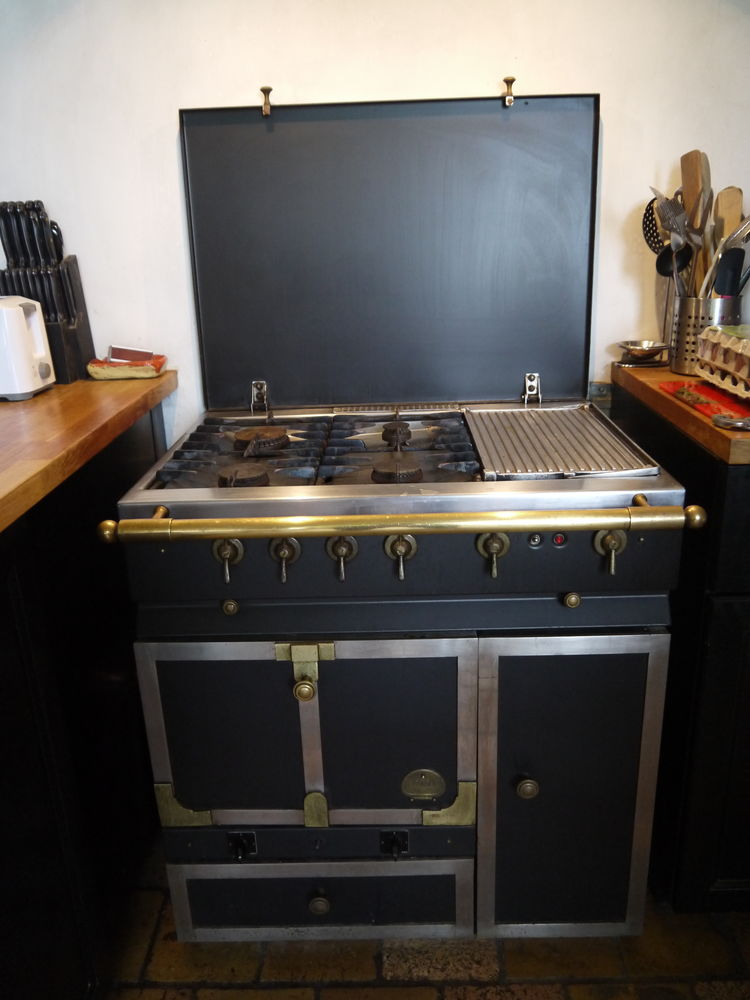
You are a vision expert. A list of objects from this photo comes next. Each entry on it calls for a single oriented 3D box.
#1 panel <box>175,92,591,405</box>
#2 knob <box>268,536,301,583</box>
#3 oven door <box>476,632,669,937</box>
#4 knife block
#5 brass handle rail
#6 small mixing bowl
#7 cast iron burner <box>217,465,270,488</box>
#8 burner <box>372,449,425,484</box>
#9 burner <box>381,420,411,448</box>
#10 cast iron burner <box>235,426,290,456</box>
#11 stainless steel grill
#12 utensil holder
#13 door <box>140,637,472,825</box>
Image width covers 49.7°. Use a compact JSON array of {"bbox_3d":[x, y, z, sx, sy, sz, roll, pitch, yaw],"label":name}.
[{"bbox_3d":[0.037,-0.499,1.695,0.827,0.602,0.042,-1,16,2],"label":"panel"},{"bbox_3d":[-0.134,0.091,1.208,0.046,0.074,0.028,-1,20,2],"label":"knob"},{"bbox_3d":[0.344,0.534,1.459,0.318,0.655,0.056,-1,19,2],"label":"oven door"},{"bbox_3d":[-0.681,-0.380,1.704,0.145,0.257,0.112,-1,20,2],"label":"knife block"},{"bbox_3d":[0.037,0.025,1.240,0.907,0.035,0.104,-1,19,2],"label":"brass handle rail"},{"bbox_3d":[0.612,-0.337,1.847,0.113,0.035,0.113,-1,19,2],"label":"small mixing bowl"},{"bbox_3d":[-0.216,-0.036,1.338,0.085,0.025,0.085,-1,20,2],"label":"cast iron burner"},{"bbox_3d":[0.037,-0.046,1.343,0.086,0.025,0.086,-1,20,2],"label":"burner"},{"bbox_3d":[0.047,-0.141,1.734,0.065,0.037,0.065,-1,19,2],"label":"burner"},{"bbox_3d":[-0.218,-0.115,1.571,0.106,0.026,0.106,-1,20,2],"label":"cast iron burner"},{"bbox_3d":[0.333,-0.121,1.575,0.289,0.021,0.496,-1,19,2],"label":"stainless steel grill"},{"bbox_3d":[0.663,-0.334,1.629,0.122,0.150,0.122,-1,20,2],"label":"utensil holder"},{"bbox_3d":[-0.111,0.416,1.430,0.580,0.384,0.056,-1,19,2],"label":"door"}]

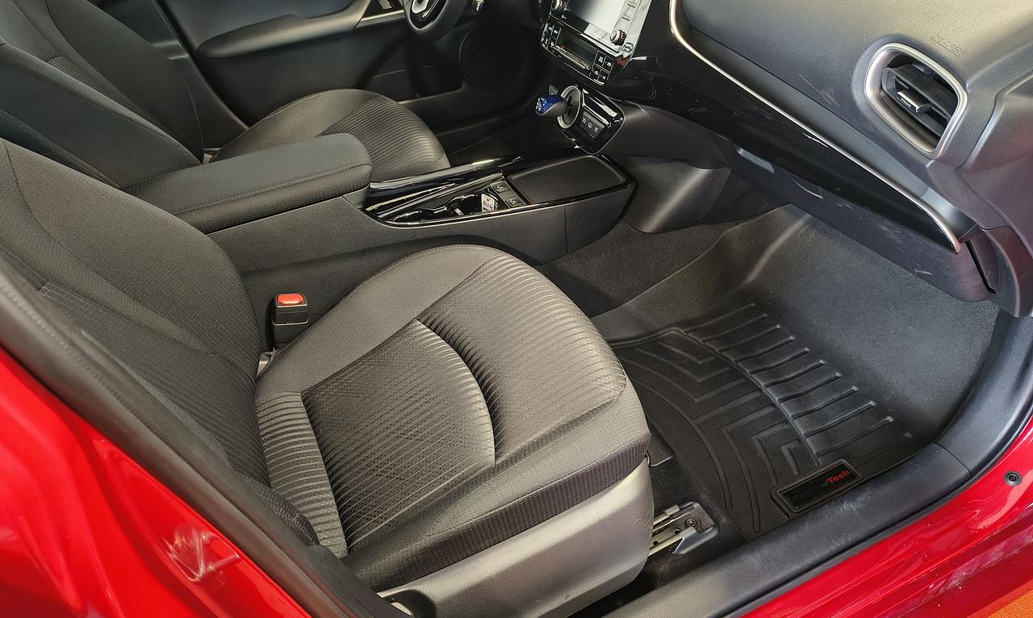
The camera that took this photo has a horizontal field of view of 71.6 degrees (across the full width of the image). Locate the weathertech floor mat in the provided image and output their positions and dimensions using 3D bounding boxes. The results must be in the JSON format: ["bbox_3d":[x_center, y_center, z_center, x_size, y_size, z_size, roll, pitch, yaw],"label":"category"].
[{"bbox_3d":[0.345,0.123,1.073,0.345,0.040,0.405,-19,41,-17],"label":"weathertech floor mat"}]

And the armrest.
[{"bbox_3d":[-0.394,-0.178,1.022,0.355,0.055,0.163,-19,41,-17],"label":"armrest"}]

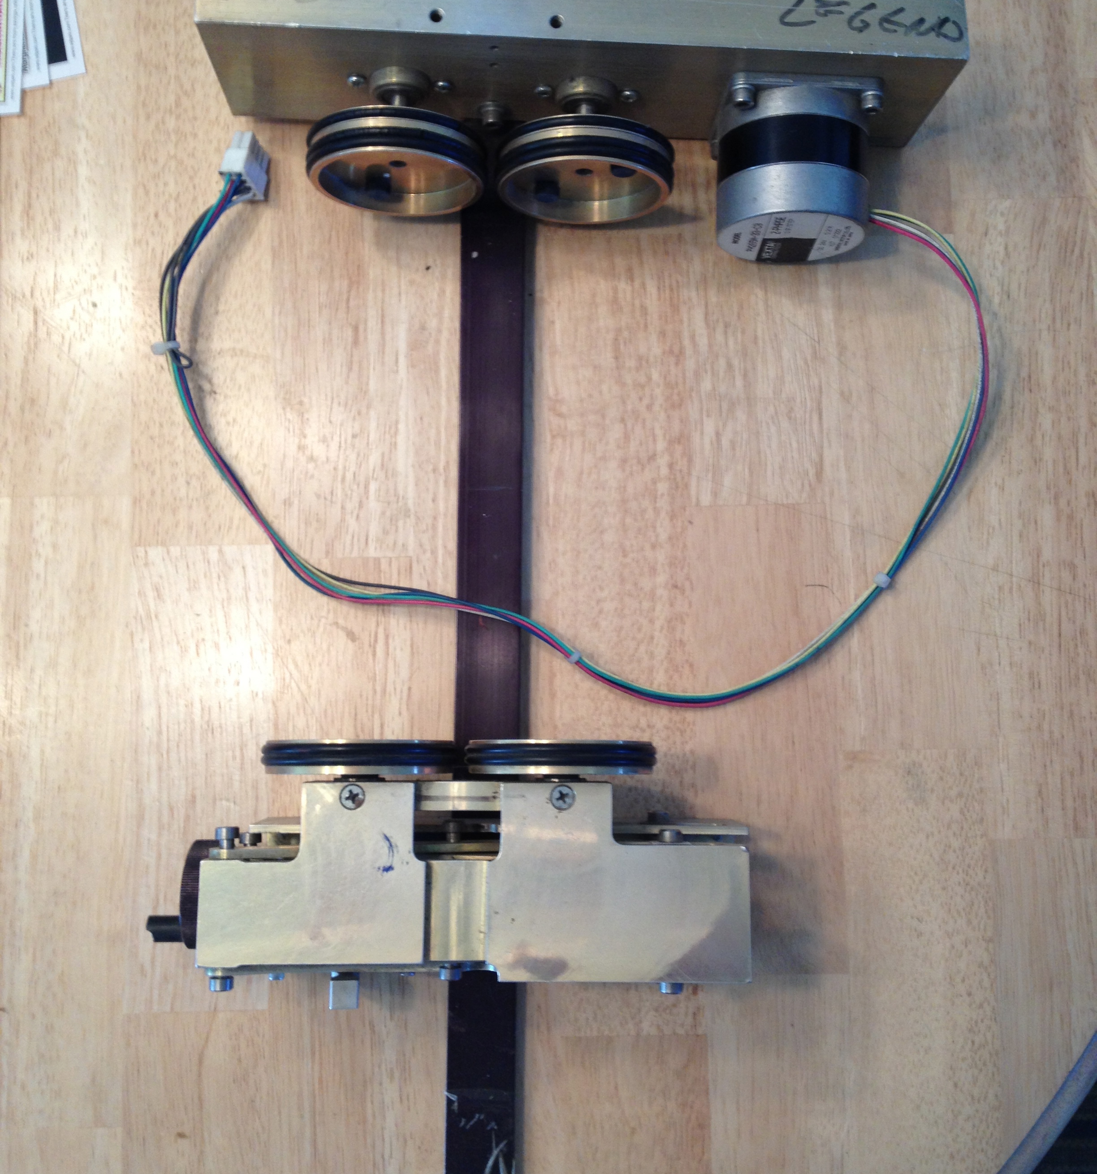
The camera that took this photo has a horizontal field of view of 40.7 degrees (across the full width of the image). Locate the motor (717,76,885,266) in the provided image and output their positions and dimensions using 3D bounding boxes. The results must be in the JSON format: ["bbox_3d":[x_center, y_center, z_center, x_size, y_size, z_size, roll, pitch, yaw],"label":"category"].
[{"bbox_3d":[0.094,-0.159,0.566,0.057,0.057,0.054,2,84,-2],"label":"motor"}]

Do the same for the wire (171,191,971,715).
[{"bbox_3d":[0.011,-0.057,0.568,0.321,0.039,0.202,2,84,-2],"label":"wire"}]

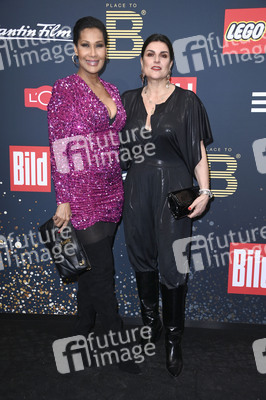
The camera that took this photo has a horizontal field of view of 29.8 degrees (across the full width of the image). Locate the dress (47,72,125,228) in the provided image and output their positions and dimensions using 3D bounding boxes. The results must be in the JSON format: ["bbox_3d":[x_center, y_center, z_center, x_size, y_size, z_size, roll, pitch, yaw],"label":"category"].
[{"bbox_3d":[-0.233,-0.243,2.525,0.420,0.770,0.300,-7,14,-32],"label":"dress"}]

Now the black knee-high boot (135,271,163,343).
[{"bbox_3d":[0.079,0.621,2.856,0.140,0.500,0.260,8,14,31],"label":"black knee-high boot"}]

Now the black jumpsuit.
[{"bbox_3d":[0.156,-0.064,2.593,0.500,1.030,0.330,2,12,8],"label":"black jumpsuit"}]

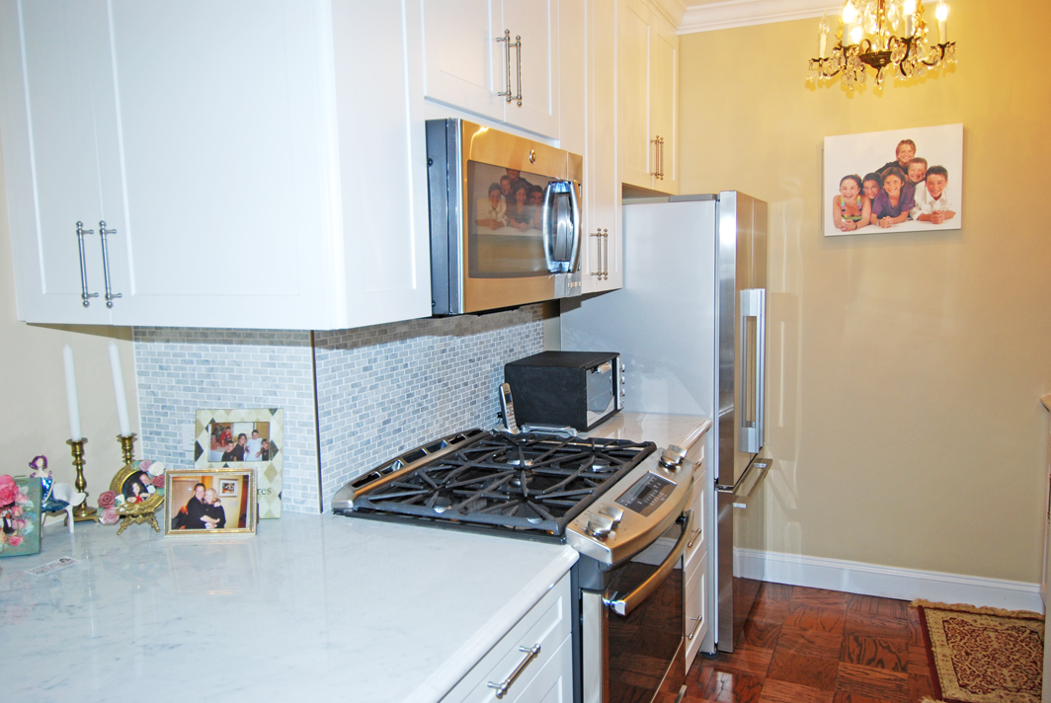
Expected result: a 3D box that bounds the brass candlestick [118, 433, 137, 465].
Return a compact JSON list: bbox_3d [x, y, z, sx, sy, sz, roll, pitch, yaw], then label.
[{"bbox_3d":[-0.951,0.297,1.899,0.072,0.190,0.072,-3,7,-14],"label":"brass candlestick"}]

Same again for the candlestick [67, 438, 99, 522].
[{"bbox_3d":[-1.044,0.304,1.859,0.072,0.190,0.072,-3,7,-14],"label":"candlestick"}]

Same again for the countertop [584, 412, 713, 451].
[{"bbox_3d":[0.267,0.283,2.720,0.650,0.035,0.620,2,7,25],"label":"countertop"}]

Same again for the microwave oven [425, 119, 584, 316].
[{"bbox_3d":[-0.139,-0.340,2.151,0.385,0.425,0.750,2,7,25],"label":"microwave oven"}]

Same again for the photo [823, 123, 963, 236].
[{"bbox_3d":[1.499,-0.694,3.235,0.510,0.410,0.032,2,7,25],"label":"photo"}]

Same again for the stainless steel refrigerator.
[{"bbox_3d":[0.618,0.244,3.335,0.690,1.730,0.780,2,7,25],"label":"stainless steel refrigerator"}]

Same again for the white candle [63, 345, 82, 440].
[{"bbox_3d":[-1.052,0.103,1.838,0.022,0.245,0.022,-3,7,-14],"label":"white candle"}]

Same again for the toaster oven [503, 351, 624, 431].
[{"bbox_3d":[0.153,0.140,2.833,0.310,0.228,0.385,2,7,25],"label":"toaster oven"}]

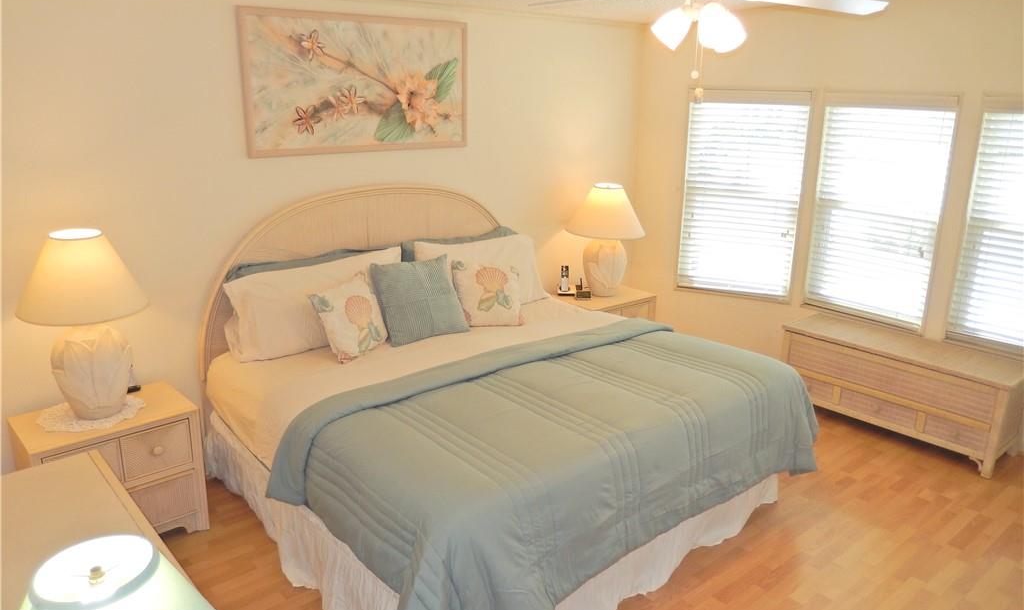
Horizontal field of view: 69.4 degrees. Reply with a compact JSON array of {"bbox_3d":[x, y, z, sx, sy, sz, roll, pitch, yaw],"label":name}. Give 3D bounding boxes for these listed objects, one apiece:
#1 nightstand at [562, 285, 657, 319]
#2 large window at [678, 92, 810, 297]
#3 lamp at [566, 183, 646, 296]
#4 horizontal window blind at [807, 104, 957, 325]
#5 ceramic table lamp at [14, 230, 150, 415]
[{"bbox_3d":[0.580,0.212,5.027,0.605,0.571,0.447,-14,22,-40],"label":"nightstand"},{"bbox_3d":[1.627,-0.774,5.272,0.805,1.434,0.090,8,18,25],"label":"large window"},{"bbox_3d":[0.617,-0.421,4.884,0.515,0.725,0.515,0,17,0],"label":"lamp"},{"bbox_3d":[2.296,-0.601,4.702,0.060,1.355,0.794,-12,20,-35],"label":"horizontal window blind"},{"bbox_3d":[-1.749,0.093,3.066,0.495,0.750,0.495,-14,22,-40],"label":"ceramic table lamp"}]

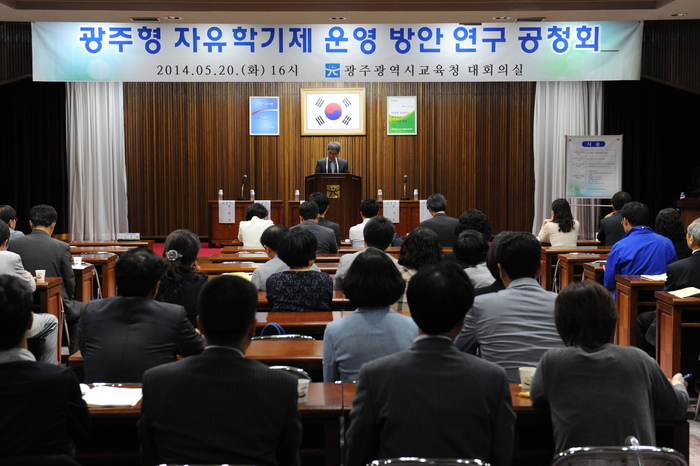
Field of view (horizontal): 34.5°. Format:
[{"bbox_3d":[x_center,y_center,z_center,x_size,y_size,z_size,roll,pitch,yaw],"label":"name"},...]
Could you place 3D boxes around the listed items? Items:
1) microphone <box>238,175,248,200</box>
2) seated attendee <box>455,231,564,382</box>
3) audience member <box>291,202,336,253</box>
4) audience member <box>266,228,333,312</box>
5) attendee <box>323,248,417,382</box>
[{"bbox_3d":[-1.701,-0.727,18.000,0.140,0.400,0.150,0,3,0],"label":"microphone"},{"bbox_3d":[0.682,0.634,4.586,0.540,1.277,0.820,0,3,-1],"label":"seated attendee"},{"bbox_3d":[-0.366,0.304,11.156,0.480,1.259,0.740,0,3,0],"label":"audience member"},{"bbox_3d":[-0.305,0.565,6.700,0.470,1.179,0.780,0,3,-1],"label":"audience member"},{"bbox_3d":[0.080,0.676,4.847,0.450,1.248,0.720,0,3,0],"label":"attendee"}]

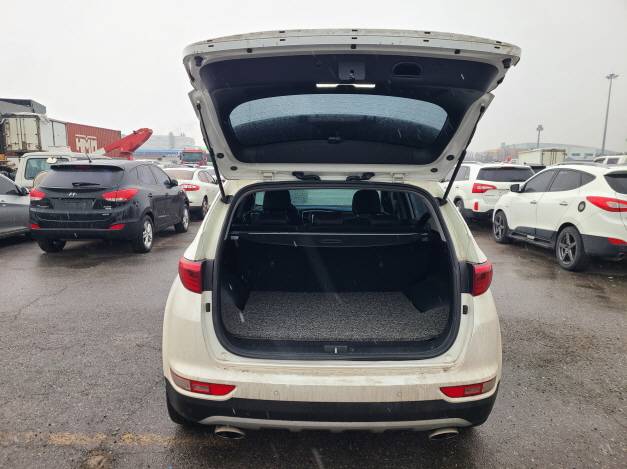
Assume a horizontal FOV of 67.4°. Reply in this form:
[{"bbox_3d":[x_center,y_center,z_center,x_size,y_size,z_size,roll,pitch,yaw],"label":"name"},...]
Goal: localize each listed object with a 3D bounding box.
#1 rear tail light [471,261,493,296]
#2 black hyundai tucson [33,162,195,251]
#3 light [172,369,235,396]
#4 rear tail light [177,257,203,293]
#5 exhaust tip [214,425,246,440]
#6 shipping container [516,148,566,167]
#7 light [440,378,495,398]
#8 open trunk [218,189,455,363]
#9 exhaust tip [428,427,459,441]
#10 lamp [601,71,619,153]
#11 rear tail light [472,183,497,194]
[{"bbox_3d":[0.831,0.219,2.330,0.165,0.155,0.200,1,8,0],"label":"rear tail light"},{"bbox_3d":[-3.863,-0.677,9.608,1.820,1.660,4.410,0,8,-1],"label":"black hyundai tucson"},{"bbox_3d":[-0.527,0.698,2.237,0.326,0.090,0.180,1,8,0],"label":"light"},{"bbox_3d":[-0.606,0.207,2.326,0.160,0.155,0.200,1,8,0],"label":"rear tail light"},{"bbox_3d":[-0.405,0.952,2.305,0.145,0.070,0.120,1,8,0],"label":"exhaust tip"},{"bbox_3d":[22.123,-7.029,46.138,2.300,2.350,5.400,1,8,0],"label":"shipping container"},{"bbox_3d":[0.747,0.710,2.241,0.326,0.090,0.180,1,8,0],"label":"light"},{"bbox_3d":[0.106,0.134,2.584,1.145,0.785,0.950,1,8,0],"label":"open trunk"},{"bbox_3d":[0.620,0.961,2.309,0.145,0.070,0.120,1,8,0],"label":"exhaust tip"},{"bbox_3d":[54.799,-20.375,87.883,2.400,18.660,2.400,1,8,0],"label":"lamp"},{"bbox_3d":[4.129,-1.139,11.472,0.550,0.260,0.280,1,8,0],"label":"rear tail light"}]

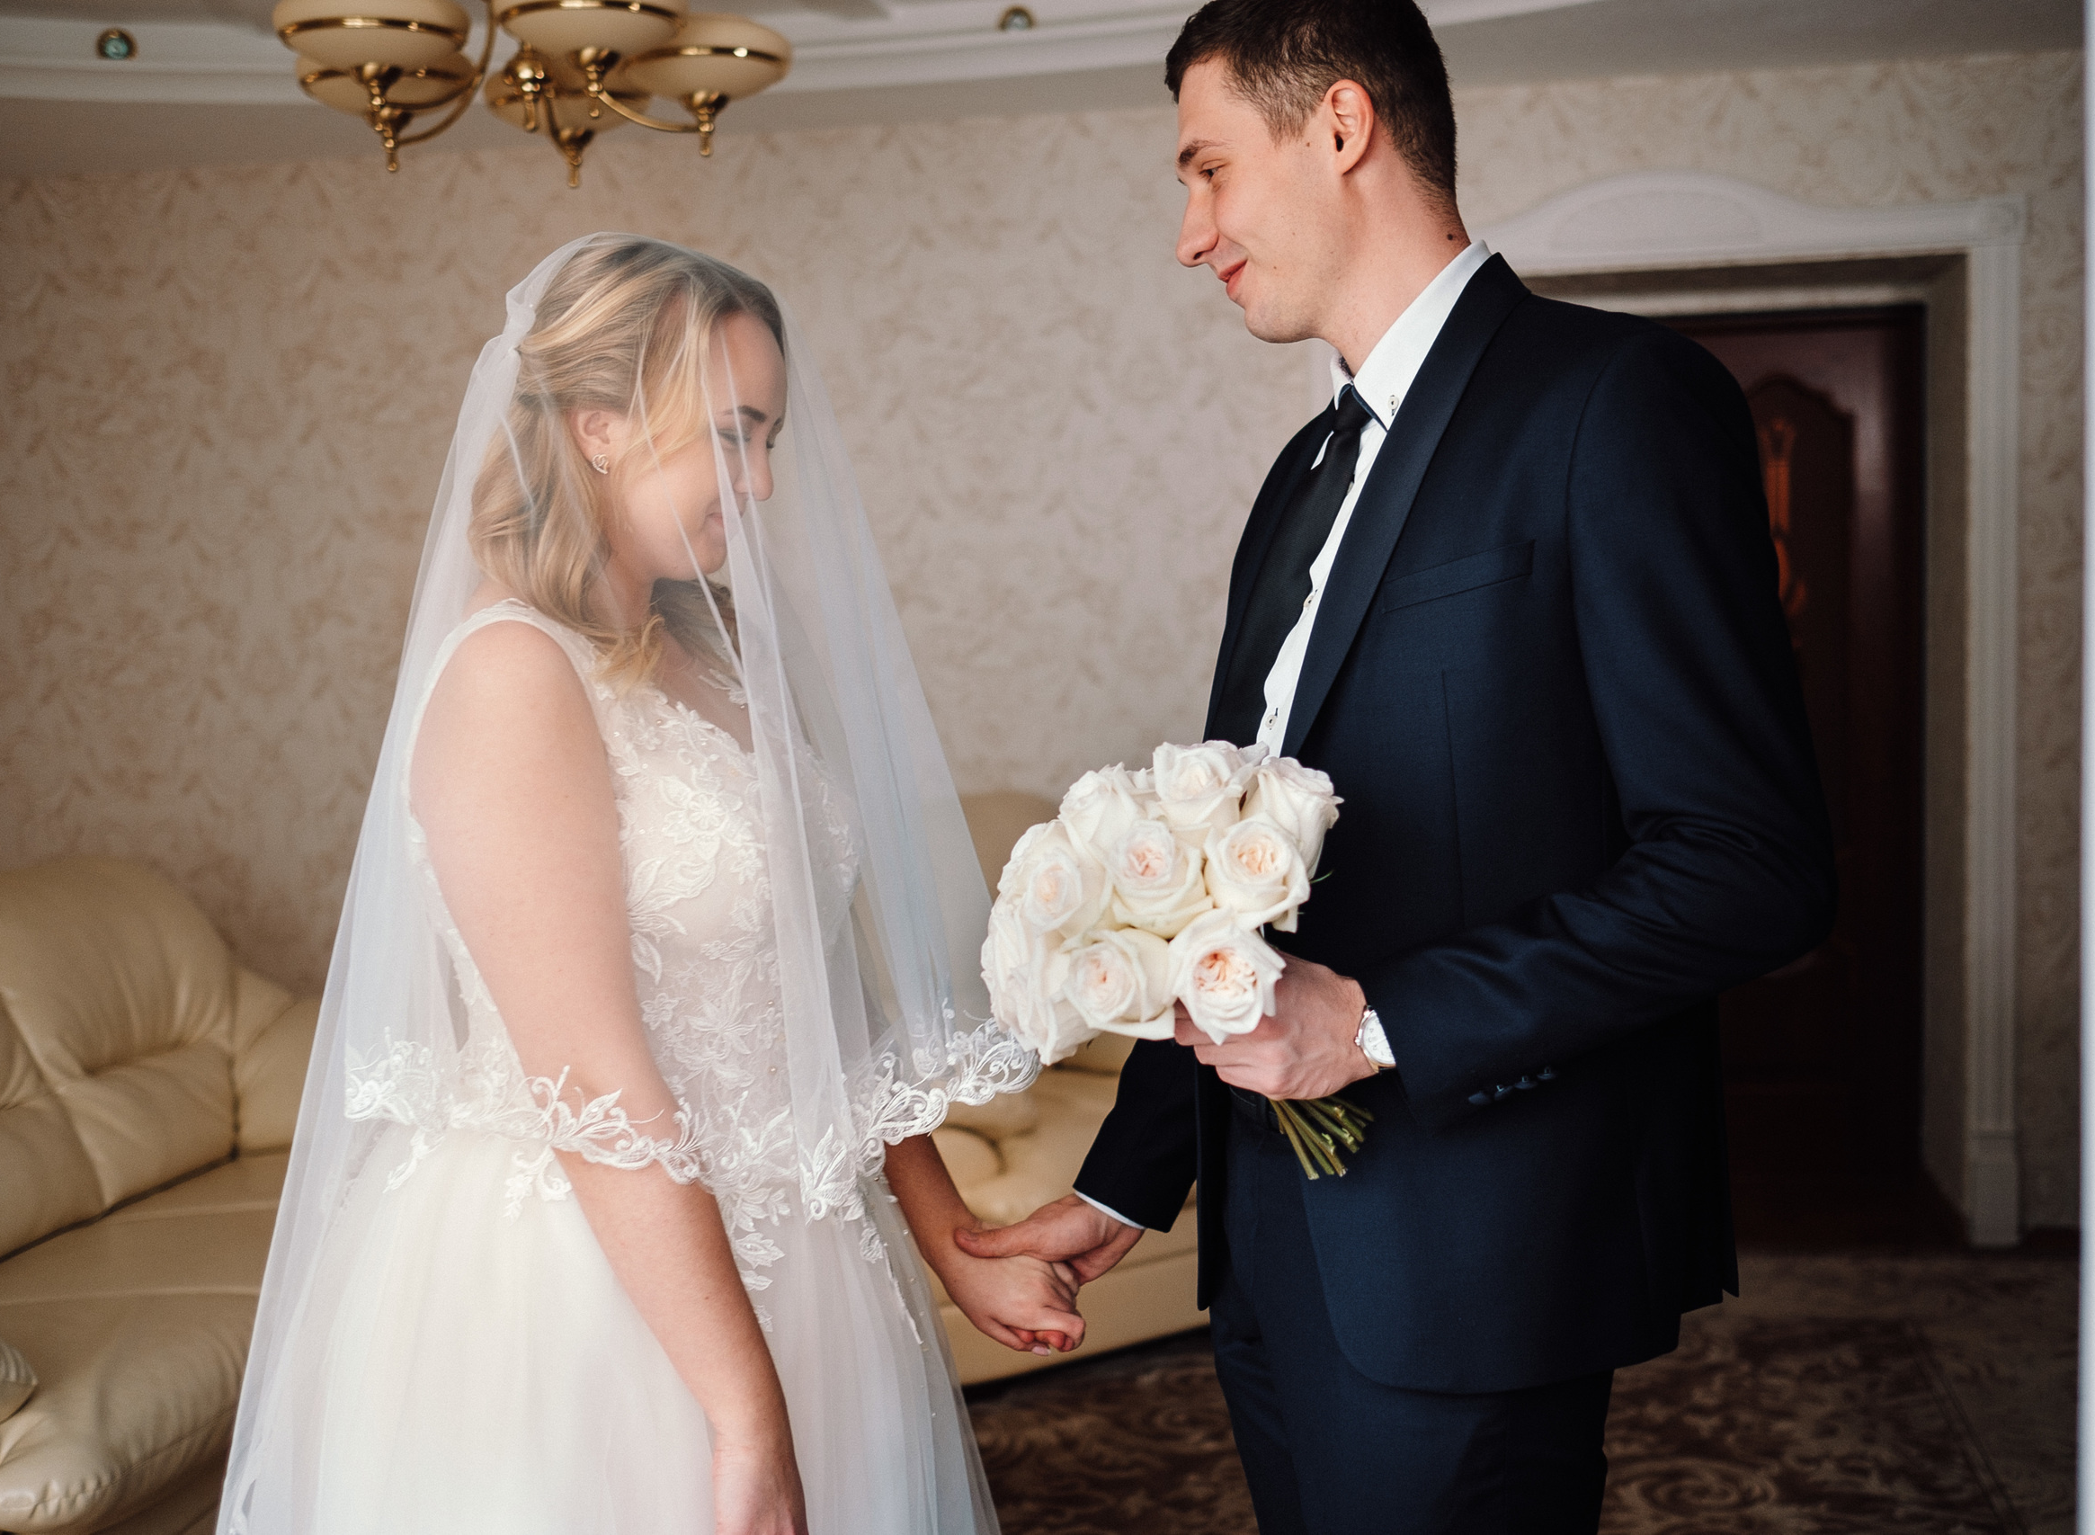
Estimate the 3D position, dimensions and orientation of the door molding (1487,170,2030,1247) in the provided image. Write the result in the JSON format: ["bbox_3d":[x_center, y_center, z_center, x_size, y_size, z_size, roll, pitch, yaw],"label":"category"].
[{"bbox_3d":[1.254,-0.085,4.517,1.392,2.188,0.080,-2,6,6],"label":"door molding"}]

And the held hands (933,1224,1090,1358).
[{"bbox_3d":[-0.026,0.386,1.649,0.120,0.100,0.100,-2,6,0],"label":"held hands"}]

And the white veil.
[{"bbox_3d":[-0.293,0.178,1.515,0.560,1.050,0.470,0,7,25],"label":"white veil"}]

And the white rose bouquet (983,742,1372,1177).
[{"bbox_3d":[0.101,0.132,1.361,0.225,0.305,0.225,-33,40,3],"label":"white rose bouquet"}]

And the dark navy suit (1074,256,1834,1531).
[{"bbox_3d":[0.310,0.483,1.615,0.450,1.660,0.510,-6,7,-28],"label":"dark navy suit"}]

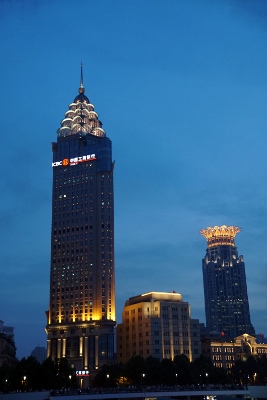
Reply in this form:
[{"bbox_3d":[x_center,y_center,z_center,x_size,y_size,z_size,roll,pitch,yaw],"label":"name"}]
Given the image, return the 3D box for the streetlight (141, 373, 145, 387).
[{"bbox_3d":[2.571,51.472,140.870,0.800,5.300,0.700,5,-21,-18],"label":"streetlight"}]

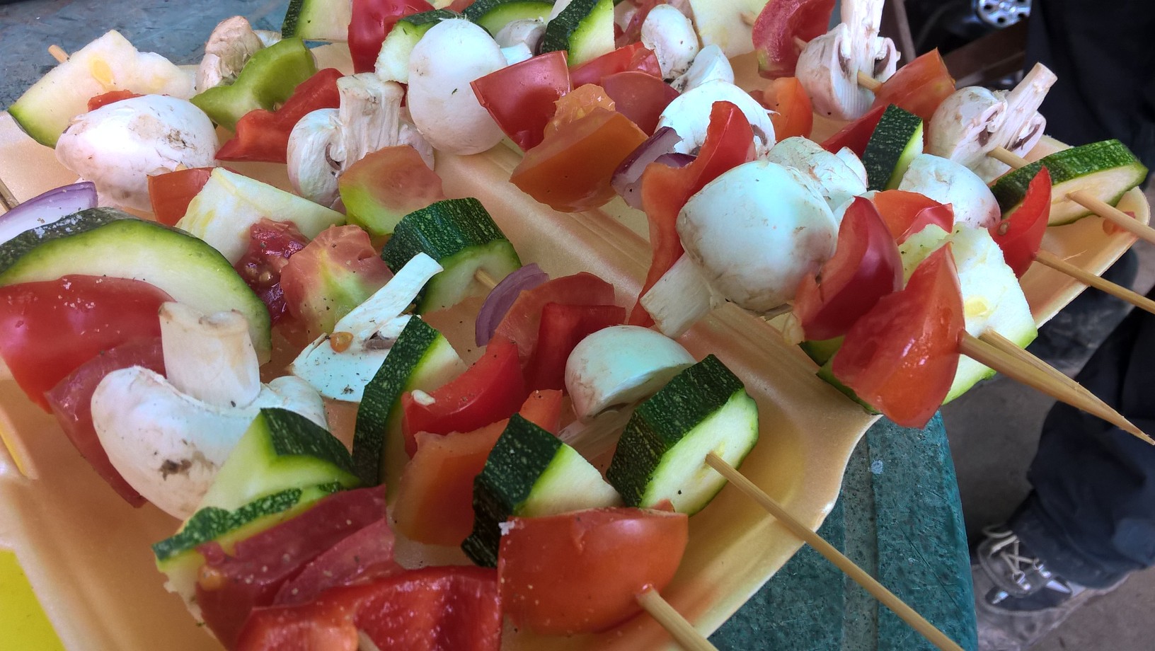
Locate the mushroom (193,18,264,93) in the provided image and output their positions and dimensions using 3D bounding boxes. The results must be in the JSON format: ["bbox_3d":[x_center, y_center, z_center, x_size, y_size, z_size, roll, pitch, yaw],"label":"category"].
[{"bbox_3d":[-0.139,-0.108,0.380,0.027,0.032,0.025,-36,55,-25],"label":"mushroom"}]

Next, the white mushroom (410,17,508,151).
[{"bbox_3d":[-0.042,-0.086,0.345,0.042,0.047,0.036,0,0,41],"label":"white mushroom"}]

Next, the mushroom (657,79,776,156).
[{"bbox_3d":[0.050,-0.070,0.335,0.042,0.034,0.020,-6,26,-20],"label":"mushroom"}]

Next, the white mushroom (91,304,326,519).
[{"bbox_3d":[-0.082,0.020,0.212,0.049,0.046,0.048,-5,12,1],"label":"white mushroom"}]

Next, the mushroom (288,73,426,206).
[{"bbox_3d":[-0.080,-0.066,0.345,0.052,0.050,0.036,-36,55,-25],"label":"mushroom"}]

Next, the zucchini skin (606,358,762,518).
[{"bbox_3d":[0.028,0.029,0.250,0.045,0.034,0.017,-36,55,-25],"label":"zucchini skin"}]

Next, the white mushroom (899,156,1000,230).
[{"bbox_3d":[0.115,-0.039,0.295,0.035,0.030,0.035,7,30,-5],"label":"white mushroom"}]

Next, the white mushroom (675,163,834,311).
[{"bbox_3d":[0.055,-0.027,0.290,0.049,0.041,0.049,-24,62,-38],"label":"white mushroom"}]

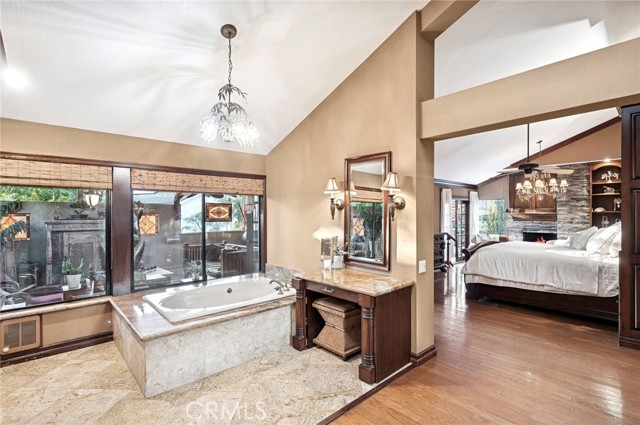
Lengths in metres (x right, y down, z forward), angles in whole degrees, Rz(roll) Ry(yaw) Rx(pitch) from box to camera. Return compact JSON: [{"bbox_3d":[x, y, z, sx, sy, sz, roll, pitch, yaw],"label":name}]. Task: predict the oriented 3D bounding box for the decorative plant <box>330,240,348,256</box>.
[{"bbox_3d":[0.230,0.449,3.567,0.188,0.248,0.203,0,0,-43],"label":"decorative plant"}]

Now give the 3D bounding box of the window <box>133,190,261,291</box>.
[{"bbox_3d":[-1.579,0.330,4.170,1.769,1.225,0.101,0,0,-43],"label":"window"}]

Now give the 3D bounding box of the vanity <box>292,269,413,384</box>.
[{"bbox_3d":[0.308,1.062,3.082,0.652,0.776,1.102,0,0,-43],"label":"vanity"}]

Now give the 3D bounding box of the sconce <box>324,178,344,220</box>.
[{"bbox_3d":[0.144,-0.155,3.561,0.228,0.493,0.197,0,0,-43],"label":"sconce"}]

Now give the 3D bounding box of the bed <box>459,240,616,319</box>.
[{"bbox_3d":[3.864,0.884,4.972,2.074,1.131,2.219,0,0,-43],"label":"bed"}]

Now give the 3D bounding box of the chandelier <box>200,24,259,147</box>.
[{"bbox_3d":[-0.784,-1.098,2.614,0.499,1.037,0.499,0,0,-43],"label":"chandelier"}]

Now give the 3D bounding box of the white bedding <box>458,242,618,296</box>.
[{"bbox_3d":[3.804,0.805,5.005,2.030,0.682,2.088,0,0,-43],"label":"white bedding"}]

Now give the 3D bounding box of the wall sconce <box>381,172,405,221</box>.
[{"bbox_3d":[0.713,-0.147,2.943,0.232,0.474,0.194,0,0,-43],"label":"wall sconce"}]

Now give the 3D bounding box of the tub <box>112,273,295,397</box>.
[{"bbox_3d":[-1.110,1.206,3.567,2.059,0.489,1.464,0,0,-43],"label":"tub"}]

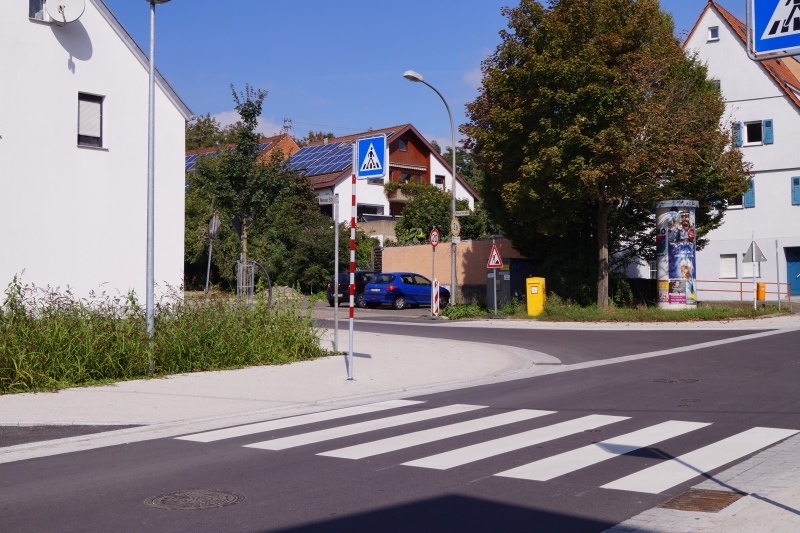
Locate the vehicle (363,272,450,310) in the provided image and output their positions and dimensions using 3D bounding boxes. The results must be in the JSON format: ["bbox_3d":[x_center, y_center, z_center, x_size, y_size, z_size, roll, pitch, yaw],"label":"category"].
[{"bbox_3d":[0.410,0.980,46.900,3.830,1.430,1.660,0,0,-43],"label":"vehicle"}]

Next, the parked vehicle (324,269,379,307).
[{"bbox_3d":[-1.200,0.935,48.700,1.750,1.490,4.150,0,0,43],"label":"parked vehicle"}]

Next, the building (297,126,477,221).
[{"bbox_3d":[-3.100,-5.450,81.900,11.600,7.900,13.500,0,0,-32],"label":"building"}]

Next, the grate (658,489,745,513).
[{"bbox_3d":[2.360,1.827,9.020,0.480,0.050,0.780,0,0,33],"label":"grate"}]

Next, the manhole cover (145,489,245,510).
[{"bbox_3d":[-1.615,1.840,9.100,0.785,0.050,0.785,0,0,0],"label":"manhole cover"}]

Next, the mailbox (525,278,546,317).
[{"bbox_3d":[4.620,1.030,39.200,0.550,1.370,0.480,0,0,22],"label":"mailbox"}]

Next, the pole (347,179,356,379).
[{"bbox_3d":[-0.749,0.155,18.400,0.075,3.380,0.075,1,0,0],"label":"pole"}]

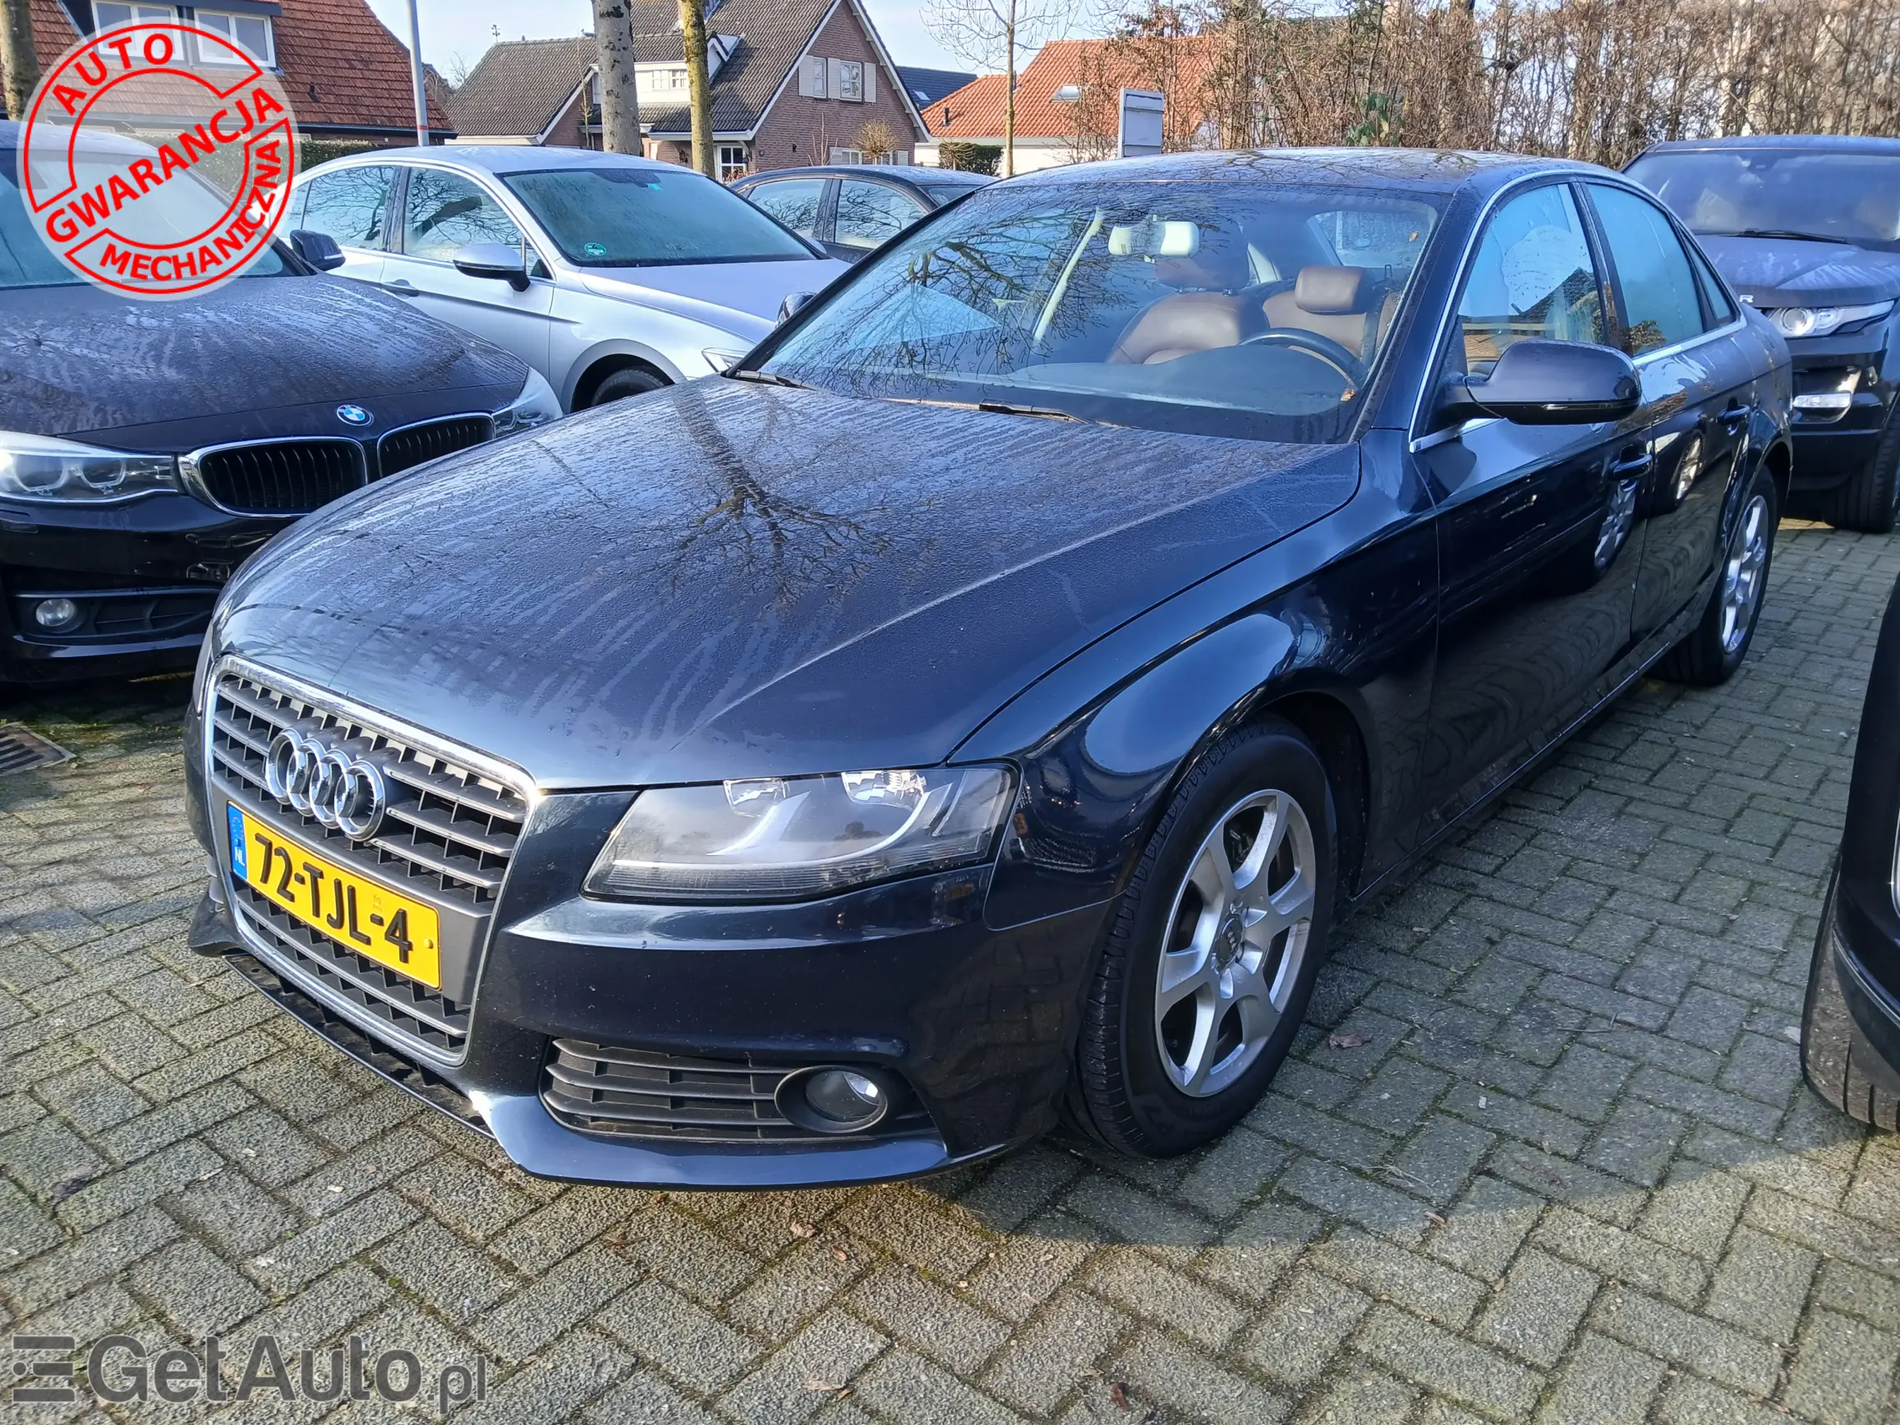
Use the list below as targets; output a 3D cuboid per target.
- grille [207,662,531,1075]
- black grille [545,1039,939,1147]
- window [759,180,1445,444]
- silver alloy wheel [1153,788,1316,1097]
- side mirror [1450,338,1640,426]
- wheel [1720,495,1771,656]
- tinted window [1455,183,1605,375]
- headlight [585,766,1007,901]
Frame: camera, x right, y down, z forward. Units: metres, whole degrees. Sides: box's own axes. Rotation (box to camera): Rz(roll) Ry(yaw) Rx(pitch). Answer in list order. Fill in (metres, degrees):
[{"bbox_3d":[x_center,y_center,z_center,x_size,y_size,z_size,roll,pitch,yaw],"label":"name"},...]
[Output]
[{"bbox_3d":[-0.772,0.186,1.811,0.765,0.420,0.110,15,17,38],"label":"grille"},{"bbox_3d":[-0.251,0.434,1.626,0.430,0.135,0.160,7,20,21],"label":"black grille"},{"bbox_3d":[0.258,-0.805,2.766,1.420,0.140,0.850,15,54,38],"label":"window"},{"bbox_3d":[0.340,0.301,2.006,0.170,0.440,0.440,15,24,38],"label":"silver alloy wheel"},{"bbox_3d":[0.938,-0.510,2.208,0.235,0.142,0.180,15,24,38],"label":"side mirror"},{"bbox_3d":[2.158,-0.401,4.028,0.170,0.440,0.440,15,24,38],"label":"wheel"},{"bbox_3d":[1.011,-0.776,2.571,0.070,0.400,0.830,-14,5,44],"label":"tinted window"},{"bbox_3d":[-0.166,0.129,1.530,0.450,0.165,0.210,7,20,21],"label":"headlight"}]

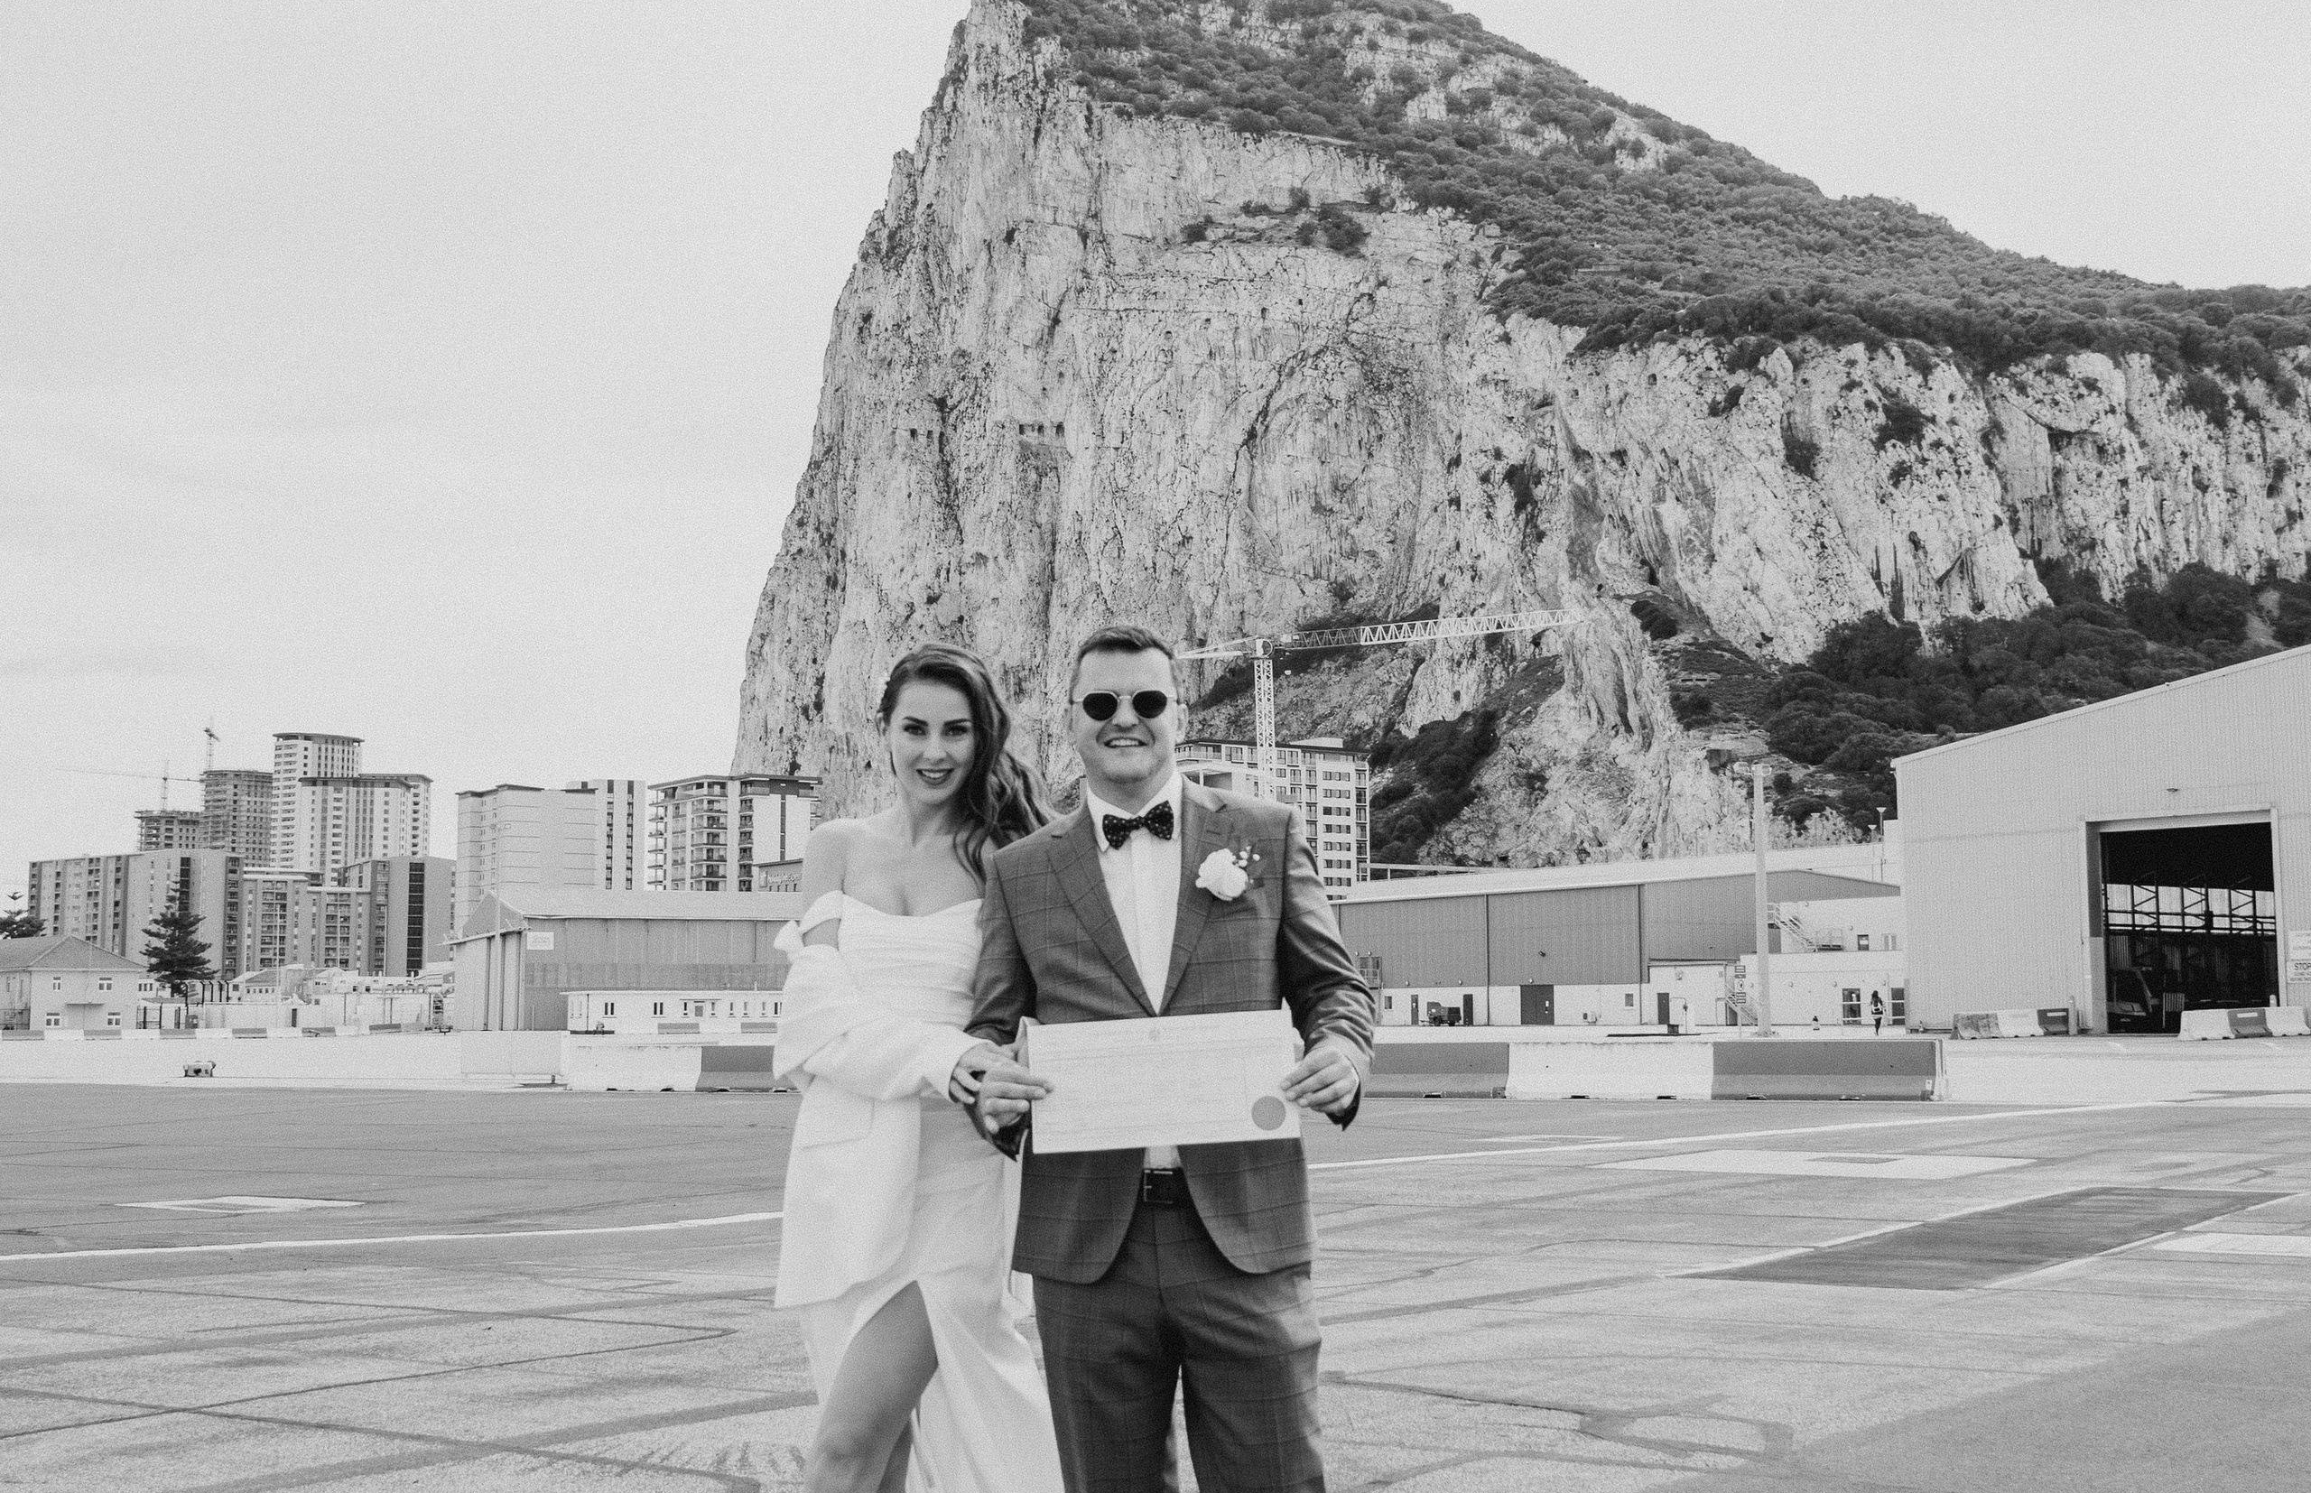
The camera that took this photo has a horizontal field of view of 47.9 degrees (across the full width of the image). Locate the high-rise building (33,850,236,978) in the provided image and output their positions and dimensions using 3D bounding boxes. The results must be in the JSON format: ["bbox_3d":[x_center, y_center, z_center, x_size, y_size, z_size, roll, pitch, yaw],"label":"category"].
[{"bbox_3d":[-280.895,52.624,712.000,54.000,42.000,25.000,-4,-7,35],"label":"high-rise building"}]

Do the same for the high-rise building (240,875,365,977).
[{"bbox_3d":[-233.290,54.738,709.000,33.000,37.000,17.000,3,-7,-28],"label":"high-rise building"}]

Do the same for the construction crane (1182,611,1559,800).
[{"bbox_3d":[28.021,10.614,357.000,59.000,53.000,2.600,-4,-7,32],"label":"construction crane"}]

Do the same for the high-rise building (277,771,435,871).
[{"bbox_3d":[-277.896,51.812,908.000,40.000,83.000,28.000,3,-7,-28],"label":"high-rise building"}]

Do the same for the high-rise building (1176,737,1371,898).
[{"bbox_3d":[16.047,23.147,446.000,38.000,46.000,20.000,3,-6,-25],"label":"high-rise building"}]

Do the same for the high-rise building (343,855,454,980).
[{"bbox_3d":[-217.890,55.025,742.000,22.000,43.000,50.000,3,-7,-28],"label":"high-rise building"}]

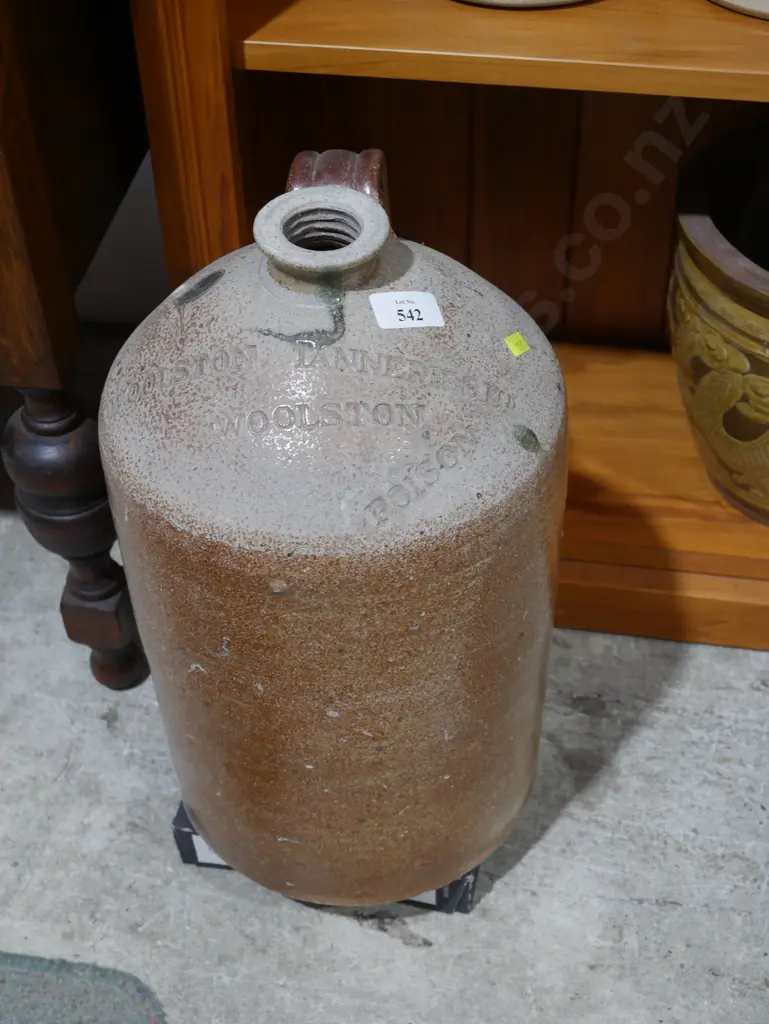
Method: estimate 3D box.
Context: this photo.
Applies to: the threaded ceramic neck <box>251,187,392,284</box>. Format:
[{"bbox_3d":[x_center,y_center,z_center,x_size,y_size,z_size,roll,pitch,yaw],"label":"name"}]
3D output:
[{"bbox_3d":[-0.035,-0.156,0.888,0.078,0.025,0.078,-2,47,0],"label":"threaded ceramic neck"}]

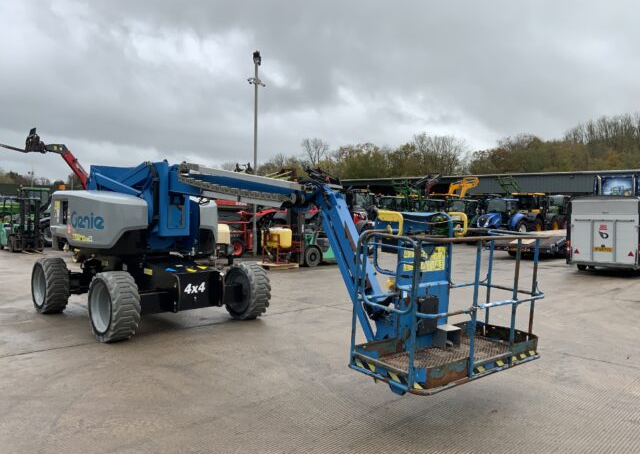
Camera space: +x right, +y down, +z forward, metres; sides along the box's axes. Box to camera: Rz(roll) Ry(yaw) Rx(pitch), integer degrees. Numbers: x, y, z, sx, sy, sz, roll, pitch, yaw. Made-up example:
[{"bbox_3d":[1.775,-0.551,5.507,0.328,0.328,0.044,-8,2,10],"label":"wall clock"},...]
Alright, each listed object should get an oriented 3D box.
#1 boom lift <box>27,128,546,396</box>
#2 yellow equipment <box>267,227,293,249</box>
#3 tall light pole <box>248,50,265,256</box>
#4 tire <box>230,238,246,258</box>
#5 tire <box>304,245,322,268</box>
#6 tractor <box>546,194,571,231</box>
[{"bbox_3d":[-1.250,0.230,7.150,7.500,2.450,2.620,2,2,45],"label":"boom lift"},{"bbox_3d":[-1.238,0.334,16.000,0.860,0.620,0.680,1,1,6],"label":"yellow equipment"},{"bbox_3d":[-2.340,-2.688,19.901,0.600,7.580,0.500,1,1,6],"label":"tall light pole"},{"bbox_3d":[-2.979,0.749,19.600,0.730,0.730,0.250,0,2,-18],"label":"tire"},{"bbox_3d":[-0.198,0.909,16.300,0.610,0.610,0.200,0,2,-30],"label":"tire"},{"bbox_3d":[16.820,-0.699,37.500,2.350,2.850,4.500,2,2,45],"label":"tractor"}]

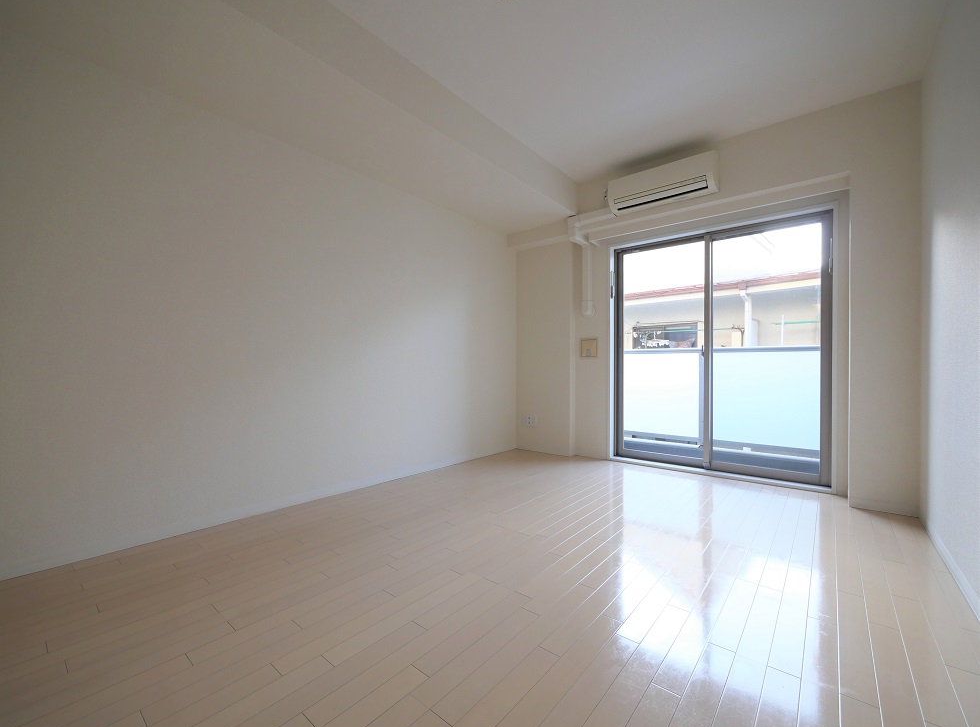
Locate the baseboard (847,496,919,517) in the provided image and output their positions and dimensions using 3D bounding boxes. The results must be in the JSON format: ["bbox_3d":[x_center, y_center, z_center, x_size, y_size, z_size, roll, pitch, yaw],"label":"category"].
[{"bbox_3d":[2.346,0.860,2.366,0.302,0.060,0.015,0,0,40],"label":"baseboard"}]

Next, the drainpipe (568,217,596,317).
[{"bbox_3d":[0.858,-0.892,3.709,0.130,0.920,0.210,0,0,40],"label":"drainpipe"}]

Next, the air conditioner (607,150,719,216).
[{"bbox_3d":[1.345,-1.389,3.116,0.778,0.248,0.202,0,0,40],"label":"air conditioner"}]

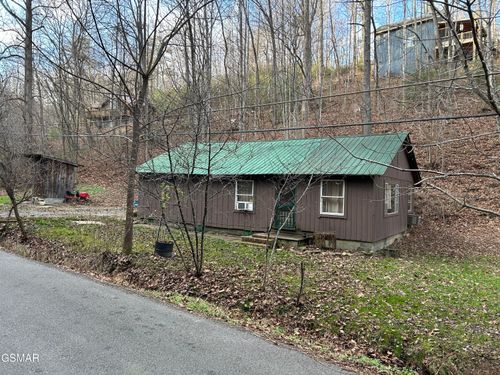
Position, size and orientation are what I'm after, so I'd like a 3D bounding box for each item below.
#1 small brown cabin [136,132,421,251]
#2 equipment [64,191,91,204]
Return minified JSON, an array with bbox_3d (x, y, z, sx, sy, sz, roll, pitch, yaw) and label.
[{"bbox_3d":[1.550,-0.150,19.754,12.617,4.793,8.229,2,0,33],"label":"small brown cabin"},{"bbox_3d":[-12.082,0.721,26.300,1.700,0.980,0.950,2,0,-6],"label":"equipment"}]

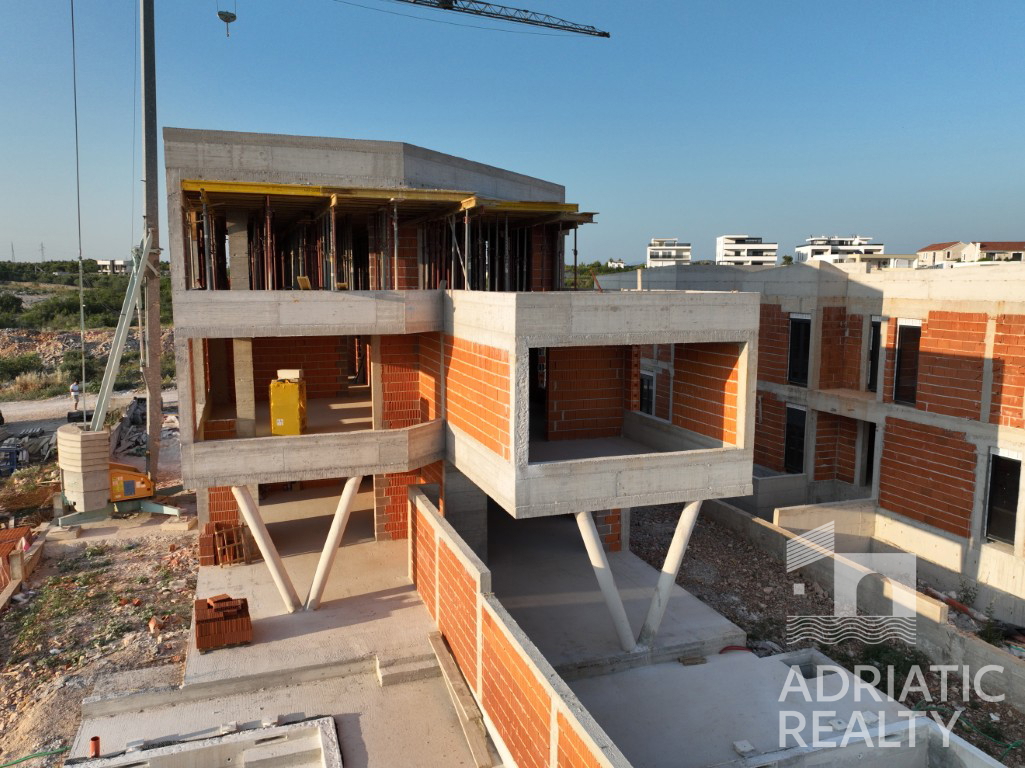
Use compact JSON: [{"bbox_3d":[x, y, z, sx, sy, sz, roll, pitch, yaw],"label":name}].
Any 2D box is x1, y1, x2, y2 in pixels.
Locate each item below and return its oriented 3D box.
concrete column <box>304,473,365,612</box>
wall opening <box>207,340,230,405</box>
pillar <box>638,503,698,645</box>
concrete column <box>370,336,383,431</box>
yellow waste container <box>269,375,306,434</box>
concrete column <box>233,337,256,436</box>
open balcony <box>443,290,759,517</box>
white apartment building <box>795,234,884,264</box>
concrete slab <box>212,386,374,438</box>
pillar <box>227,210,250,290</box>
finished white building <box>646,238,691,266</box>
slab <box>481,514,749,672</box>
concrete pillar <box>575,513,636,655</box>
[{"bbox_3d":[-3.900,3.417,15.666,0.280,3.130,0.280,18,1,-20],"label":"concrete column"},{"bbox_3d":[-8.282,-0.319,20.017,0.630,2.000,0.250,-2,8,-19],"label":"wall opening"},{"bbox_3d":[3.084,3.658,13.879,0.290,3.150,0.290,19,1,-20],"label":"pillar"},{"bbox_3d":[-3.588,-0.205,18.715,0.280,2.730,0.330,-2,8,-19],"label":"concrete column"},{"bbox_3d":[-5.217,0.765,16.596,0.660,1.600,0.750,-1,7,-12],"label":"yellow waste container"},{"bbox_3d":[-6.651,-0.079,17.648,0.430,2.730,0.350,-2,8,-19],"label":"concrete column"},{"bbox_3d":[1.606,0.030,15.075,4.920,3.920,4.700,-2,8,-19],"label":"open balcony"},{"bbox_3d":[101.500,-41.375,221.000,22.000,9.000,12.500,0,7,0],"label":"white apartment building"},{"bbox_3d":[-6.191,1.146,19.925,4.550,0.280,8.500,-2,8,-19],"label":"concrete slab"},{"bbox_3d":[-6.626,-2.913,17.268,0.420,2.700,0.350,-2,8,-19],"label":"pillar"},{"bbox_3d":[41.990,-34.502,190.000,11.500,8.600,9.500,1,7,6],"label":"finished white building"},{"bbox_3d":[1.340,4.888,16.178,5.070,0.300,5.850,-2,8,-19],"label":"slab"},{"bbox_3d":[1.780,3.712,13.439,0.290,3.150,0.290,-23,14,-15],"label":"concrete pillar"}]

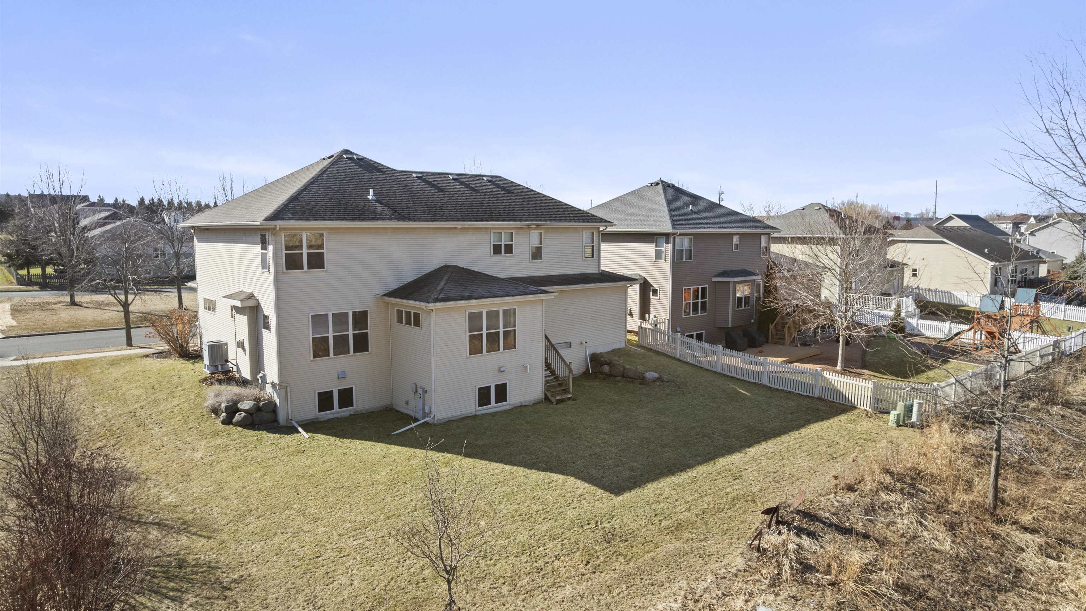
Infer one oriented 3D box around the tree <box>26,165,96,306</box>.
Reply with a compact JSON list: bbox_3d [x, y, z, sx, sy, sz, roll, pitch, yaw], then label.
[{"bbox_3d":[-39.103,-5.629,53.781,5.700,11.190,5.700,-6,8,-40],"label":"tree"}]

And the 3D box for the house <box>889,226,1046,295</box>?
[{"bbox_3d":[42.752,-5.142,71.165,16.600,6.680,14.400,-6,8,-40],"label":"house"}]

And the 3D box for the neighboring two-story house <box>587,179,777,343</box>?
[{"bbox_3d":[6.754,-3.185,42.216,11.000,9.290,13.400,-6,8,-40],"label":"neighboring two-story house"}]

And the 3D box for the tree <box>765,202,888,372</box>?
[{"bbox_3d":[13.455,-0.896,31.358,6.100,8.030,6.100,-6,8,-40],"label":"tree"}]

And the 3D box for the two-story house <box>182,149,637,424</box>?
[{"bbox_3d":[-5.365,-1.801,30.376,18.000,10.100,15.560,-6,8,-40],"label":"two-story house"}]

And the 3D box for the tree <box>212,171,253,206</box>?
[{"bbox_3d":[-24.475,-5.196,52.358,5.000,10.540,5.000,-6,8,-40],"label":"tree"}]

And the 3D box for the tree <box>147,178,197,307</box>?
[{"bbox_3d":[-28.451,-4.728,50.847,4.700,9.980,4.700,-6,8,-40],"label":"tree"}]

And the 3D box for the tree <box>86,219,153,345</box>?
[{"bbox_3d":[-22.483,-1.194,35.301,3.700,6.815,3.700,-6,8,-40],"label":"tree"}]

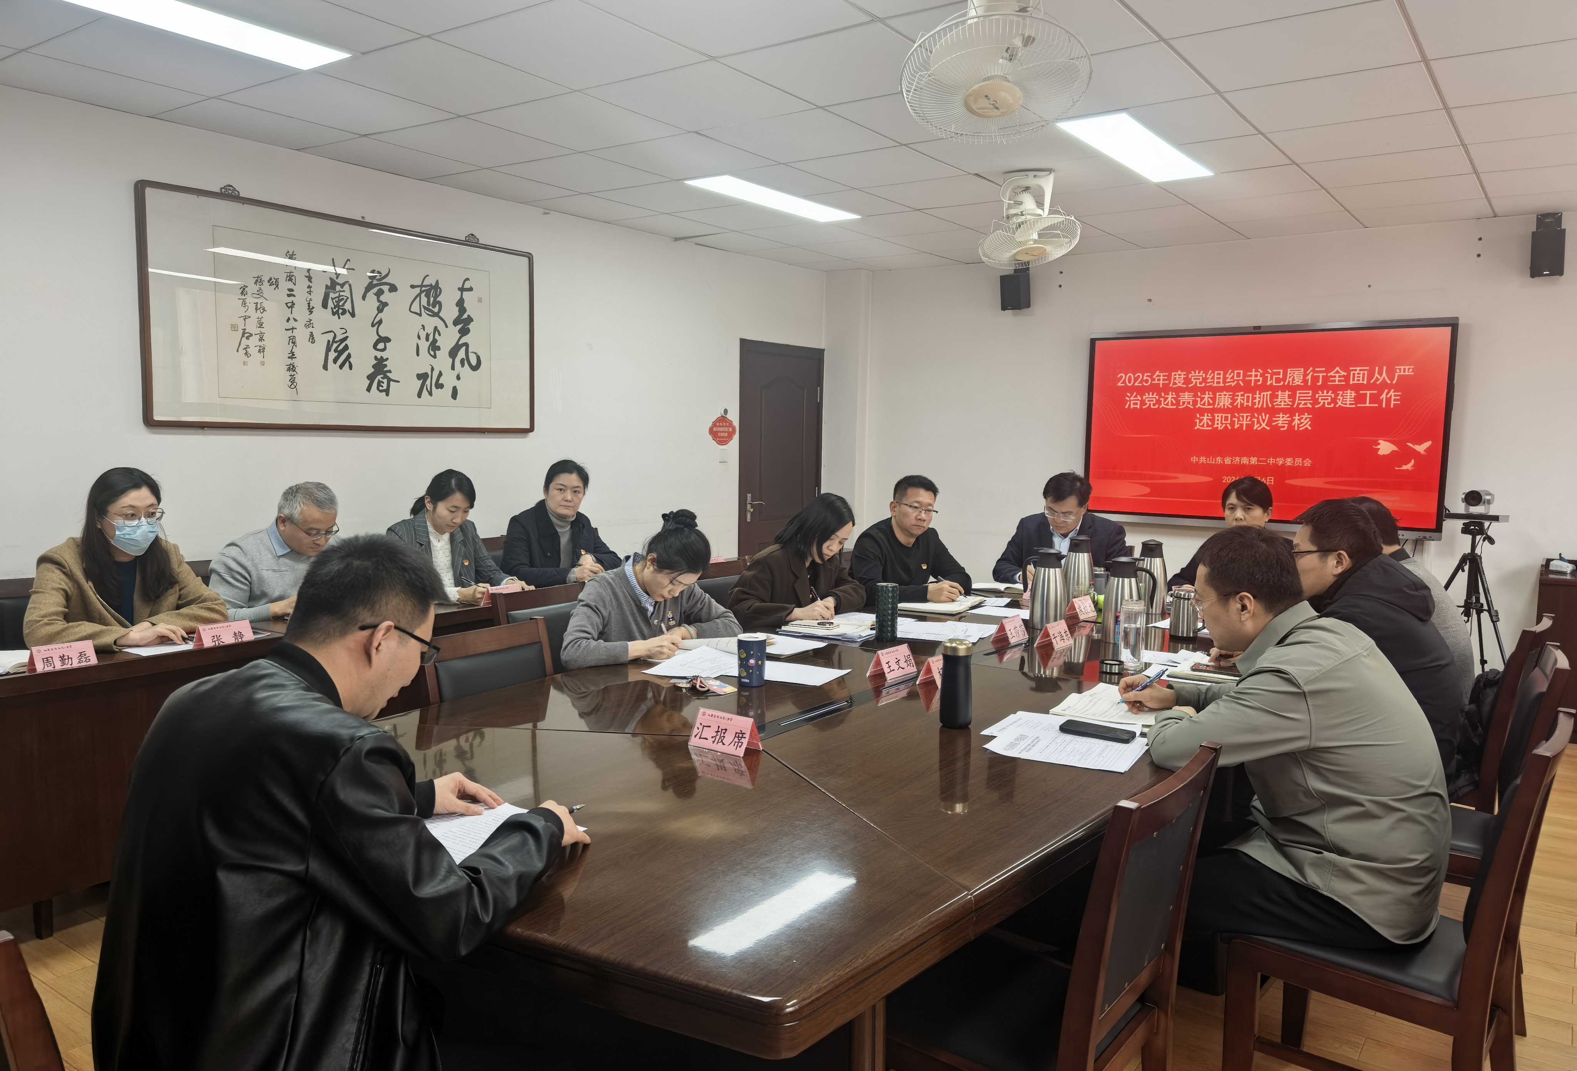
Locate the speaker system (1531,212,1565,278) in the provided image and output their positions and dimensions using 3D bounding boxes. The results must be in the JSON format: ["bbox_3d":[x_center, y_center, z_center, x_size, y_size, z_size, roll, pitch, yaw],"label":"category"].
[{"bbox_3d":[3.760,-1.421,5.415,0.145,0.300,0.200,5,7,35],"label":"speaker system"}]

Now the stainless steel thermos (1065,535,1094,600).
[{"bbox_3d":[1.159,0.138,4.327,0.138,0.276,0.180,4,7,31],"label":"stainless steel thermos"}]

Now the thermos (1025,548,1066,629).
[{"bbox_3d":[0.901,0.183,3.854,0.180,0.276,0.138,6,8,41],"label":"thermos"}]

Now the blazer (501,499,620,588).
[{"bbox_3d":[-1.045,0.091,4.948,0.420,0.520,0.500,6,8,44],"label":"blazer"}]

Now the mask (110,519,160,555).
[{"bbox_3d":[-2.030,0.005,3.395,0.080,0.120,0.140,5,7,38],"label":"mask"}]

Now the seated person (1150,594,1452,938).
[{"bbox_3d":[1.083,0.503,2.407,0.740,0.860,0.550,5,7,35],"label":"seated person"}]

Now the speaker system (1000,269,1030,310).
[{"bbox_3d":[1.487,-1.595,7.121,0.142,0.230,0.150,5,7,36],"label":"speaker system"}]

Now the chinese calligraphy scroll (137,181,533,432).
[{"bbox_3d":[-1.907,-0.941,4.930,0.045,0.910,1.940,5,7,35],"label":"chinese calligraphy scroll"}]

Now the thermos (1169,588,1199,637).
[{"bbox_3d":[1.418,0.284,3.890,0.140,0.175,0.105,0,6,-6],"label":"thermos"}]

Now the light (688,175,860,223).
[{"bbox_3d":[-0.040,-1.697,5.457,0.280,0.050,1.180,5,7,36],"label":"light"}]

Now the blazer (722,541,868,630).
[{"bbox_3d":[-0.010,0.310,4.319,0.470,0.570,0.500,7,8,44],"label":"blazer"}]

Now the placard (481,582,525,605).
[{"bbox_3d":[-1.157,0.234,4.429,0.080,0.085,0.175,5,7,35],"label":"placard"}]

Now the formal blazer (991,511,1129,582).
[{"bbox_3d":[1.308,0.209,5.237,0.520,0.570,0.450,6,8,42],"label":"formal blazer"}]

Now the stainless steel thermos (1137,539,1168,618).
[{"bbox_3d":[1.397,0.153,4.211,0.138,0.276,0.180,3,6,19],"label":"stainless steel thermos"}]

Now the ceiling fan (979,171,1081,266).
[{"bbox_3d":[1.051,-1.387,4.828,0.450,0.420,0.450,-2,7,-24],"label":"ceiling fan"}]

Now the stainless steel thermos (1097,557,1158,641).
[{"bbox_3d":[1.133,0.211,3.611,0.180,0.276,0.138,4,7,32],"label":"stainless steel thermos"}]

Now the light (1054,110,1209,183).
[{"bbox_3d":[1.422,-1.568,4.388,0.280,0.050,1.180,5,7,36],"label":"light"}]

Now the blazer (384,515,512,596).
[{"bbox_3d":[-1.448,0.216,4.657,0.460,0.570,0.490,7,8,44],"label":"blazer"}]

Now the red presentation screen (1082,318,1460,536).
[{"bbox_3d":[2.722,-0.631,6.401,1.980,1.170,0.090,5,7,35],"label":"red presentation screen"}]

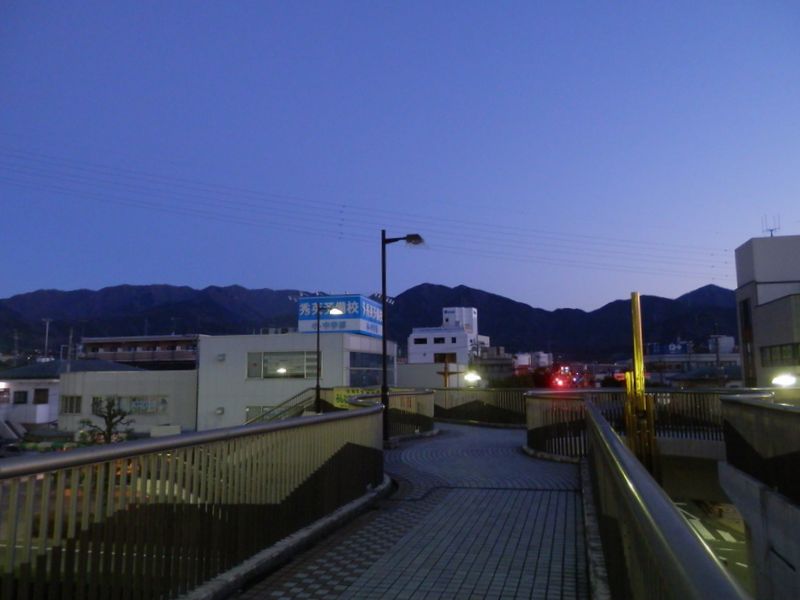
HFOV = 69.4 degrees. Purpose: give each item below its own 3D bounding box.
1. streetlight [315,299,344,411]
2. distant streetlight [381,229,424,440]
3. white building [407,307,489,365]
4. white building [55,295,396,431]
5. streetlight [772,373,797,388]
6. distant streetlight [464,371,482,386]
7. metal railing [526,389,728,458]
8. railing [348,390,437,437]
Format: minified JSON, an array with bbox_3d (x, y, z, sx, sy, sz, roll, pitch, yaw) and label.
[{"bbox_3d":[-3.168,2.492,25.300,0.950,4.770,0.280,-2,-8,8],"label":"streetlight"},{"bbox_3d":[0.056,0.766,13.739,0.950,5.030,0.260,-2,-8,8],"label":"distant streetlight"},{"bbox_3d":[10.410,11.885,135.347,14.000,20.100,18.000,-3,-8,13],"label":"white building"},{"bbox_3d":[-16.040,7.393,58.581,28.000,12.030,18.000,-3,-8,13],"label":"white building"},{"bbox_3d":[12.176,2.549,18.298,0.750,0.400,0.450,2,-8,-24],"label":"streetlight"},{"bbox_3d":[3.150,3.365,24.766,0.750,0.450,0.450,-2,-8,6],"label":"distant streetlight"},{"bbox_3d":[4.842,2.566,12.560,4.200,1.200,2.200,-3,-8,17],"label":"metal railing"},{"bbox_3d":[0.124,2.774,13.551,0.600,1.180,4.400,-4,-8,21],"label":"railing"}]

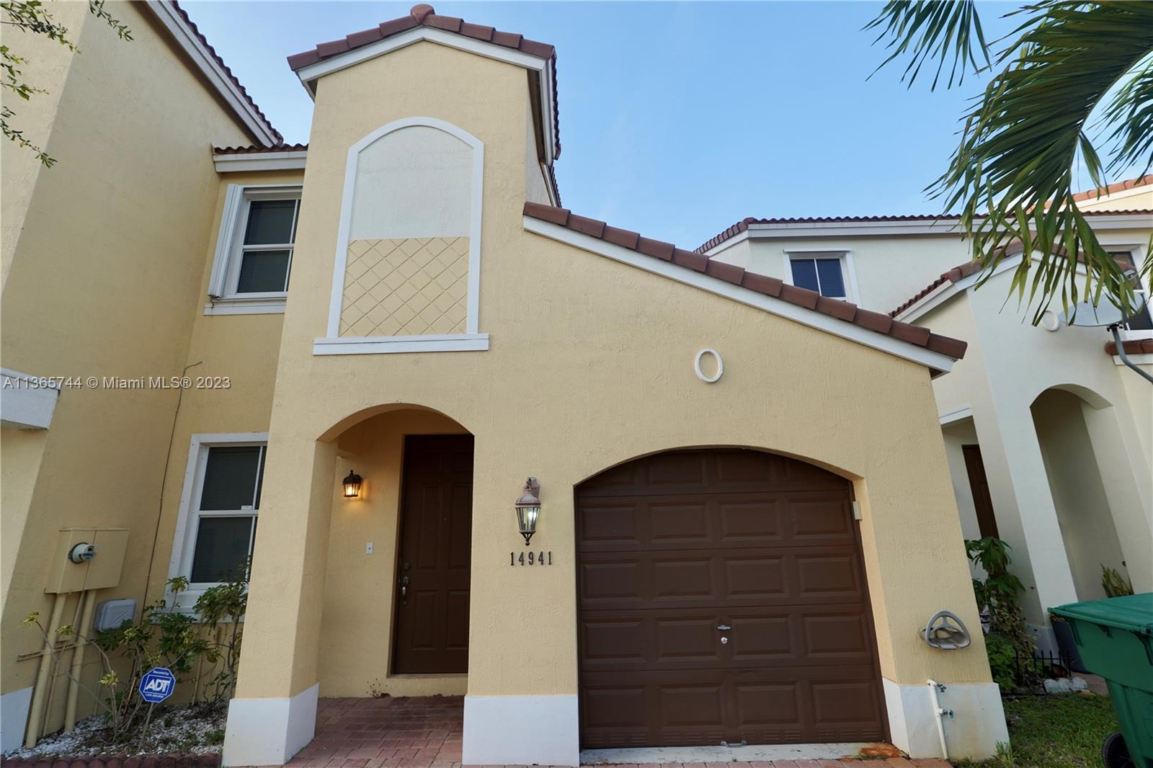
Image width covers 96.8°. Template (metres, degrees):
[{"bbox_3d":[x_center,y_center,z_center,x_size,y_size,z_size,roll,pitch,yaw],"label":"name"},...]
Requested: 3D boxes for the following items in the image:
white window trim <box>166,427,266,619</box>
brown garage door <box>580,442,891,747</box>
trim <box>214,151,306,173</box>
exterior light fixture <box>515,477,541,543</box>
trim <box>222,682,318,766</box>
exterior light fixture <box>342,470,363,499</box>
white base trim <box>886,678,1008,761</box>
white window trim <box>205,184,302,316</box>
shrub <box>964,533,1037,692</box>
[{"bbox_3d":[-3.647,1.540,5.772,1.667,1.979,0.117,-1,-14,0],"label":"white window trim"},{"bbox_3d":[1.213,1.663,4.157,2.429,2.317,0.238,-1,-14,0],"label":"brown garage door"},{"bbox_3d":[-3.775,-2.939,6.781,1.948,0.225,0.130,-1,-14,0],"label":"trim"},{"bbox_3d":[-0.375,0.999,4.051,0.191,0.511,0.325,-1,-14,0],"label":"exterior light fixture"},{"bbox_3d":[-2.390,2.671,4.041,0.468,0.463,0.463,-1,-14,0],"label":"trim"},{"bbox_3d":[-2.459,1.108,5.694,0.186,0.299,0.238,-1,-14,0],"label":"exterior light fixture"},{"bbox_3d":[2.810,2.525,3.901,0.740,0.481,0.256,-1,-14,0],"label":"white base trim"},{"bbox_3d":[-3.698,-1.742,6.550,1.767,1.780,0.143,-1,-14,0],"label":"white window trim"},{"bbox_3d":[4.540,2.407,5.568,0.693,1.438,0.649,-1,-14,0],"label":"shrub"}]

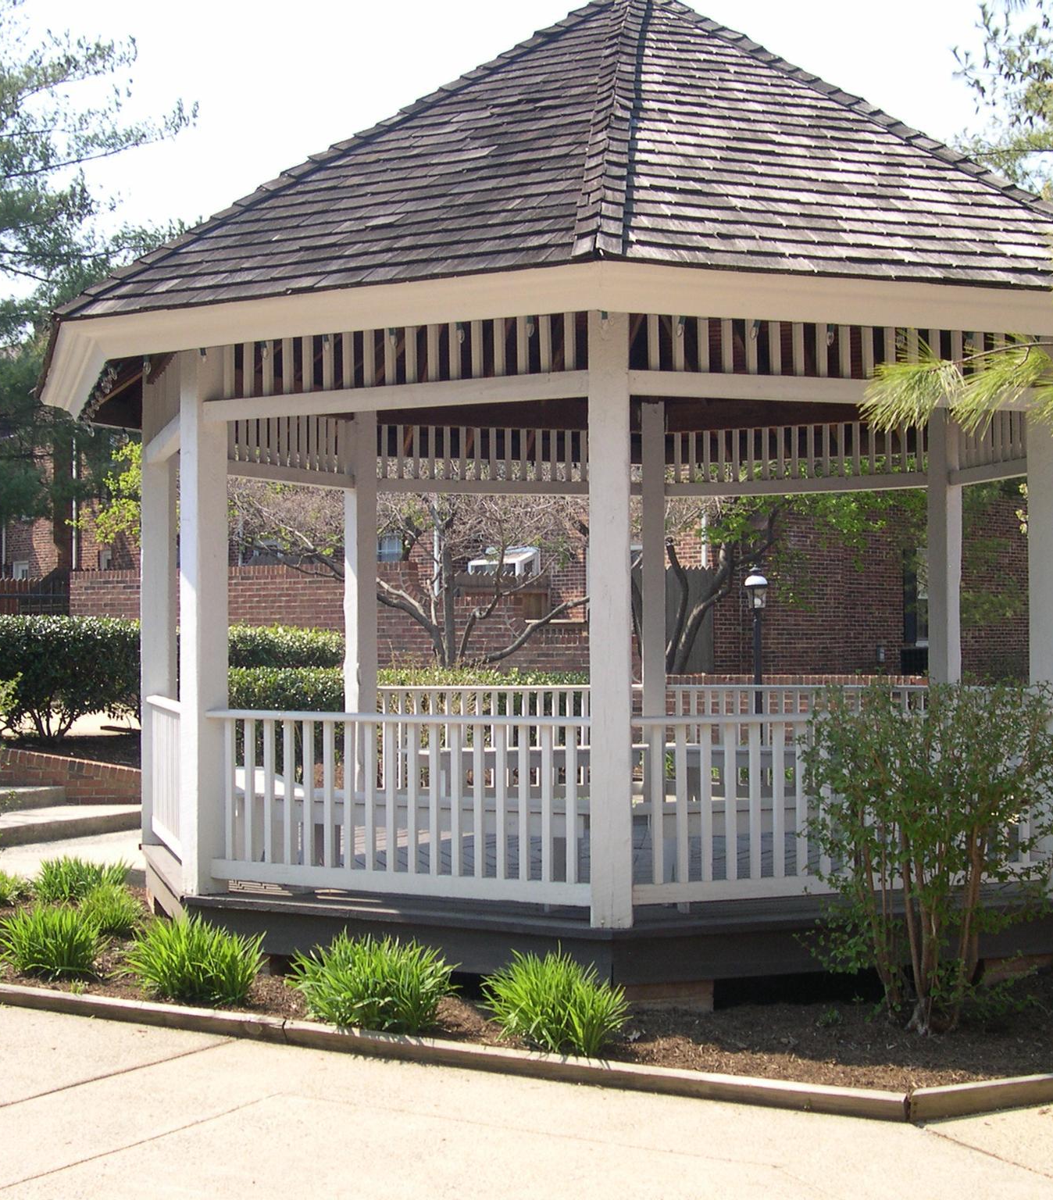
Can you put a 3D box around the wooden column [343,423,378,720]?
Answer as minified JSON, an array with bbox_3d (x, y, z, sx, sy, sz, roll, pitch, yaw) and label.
[{"bbox_3d":[-1.093,0.010,11.685,0.153,2.750,0.153,1,-2,-39],"label":"wooden column"}]

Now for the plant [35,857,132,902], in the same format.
[{"bbox_3d":[-2.485,1.530,9.823,0.520,0.260,0.480,0,-1,-14],"label":"plant"}]

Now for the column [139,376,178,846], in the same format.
[{"bbox_3d":[-2.062,-0.009,9.890,0.153,2.750,0.153,0,-1,6],"label":"column"}]

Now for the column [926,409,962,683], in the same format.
[{"bbox_3d":[2.873,0.053,12.042,0.166,2.800,0.166,1,-2,-39],"label":"column"}]

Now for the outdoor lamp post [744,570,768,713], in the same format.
[{"bbox_3d":[2.252,0.703,16.989,0.245,2.060,0.245,0,-1,0],"label":"outdoor lamp post"}]

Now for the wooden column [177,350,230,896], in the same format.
[{"bbox_3d":[-1.548,0.053,8.451,0.166,2.680,0.166,1,-2,-39],"label":"wooden column"}]

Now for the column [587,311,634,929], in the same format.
[{"bbox_3d":[0.359,0.025,7.428,0.166,2.680,0.166,0,-1,6],"label":"column"}]

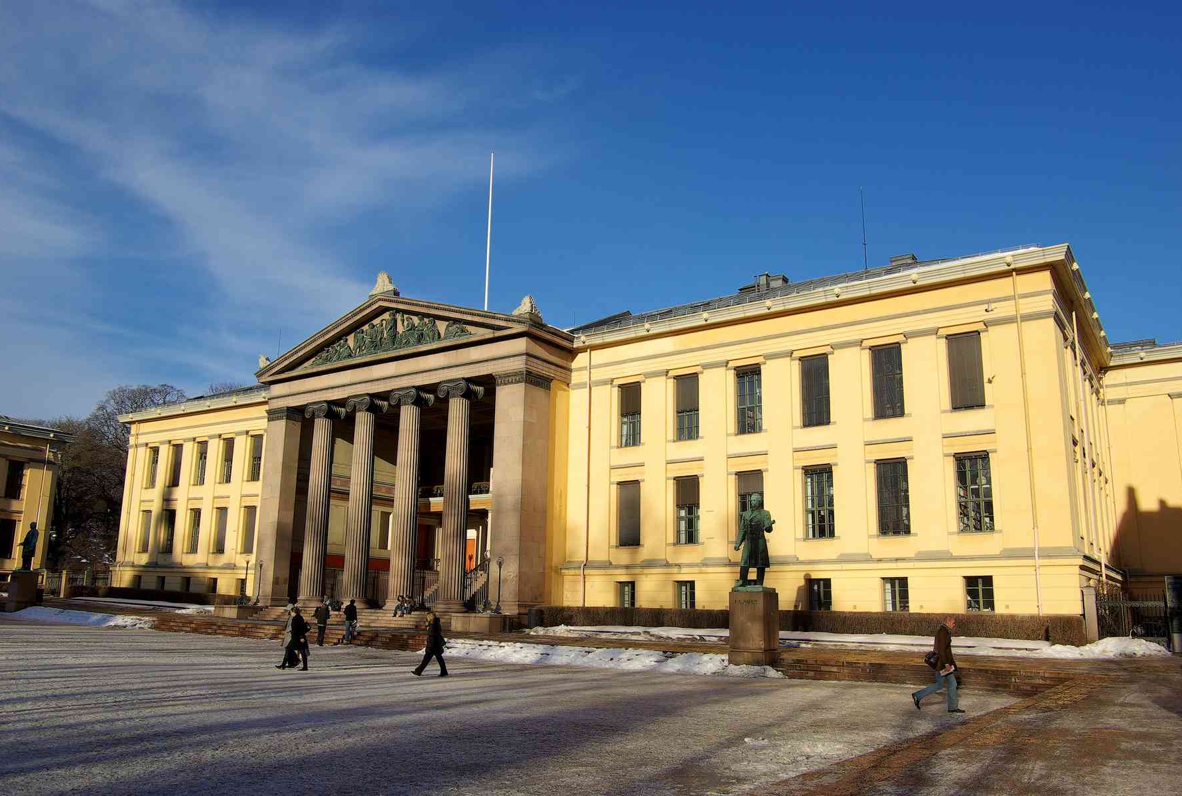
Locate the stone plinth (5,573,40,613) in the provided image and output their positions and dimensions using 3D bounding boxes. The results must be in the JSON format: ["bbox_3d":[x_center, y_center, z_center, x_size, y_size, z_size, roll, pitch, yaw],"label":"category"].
[{"bbox_3d":[-32.035,10.987,52.247,1.240,2.160,1.200,-8,-16,33],"label":"stone plinth"}]

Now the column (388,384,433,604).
[{"bbox_3d":[-9.419,5.081,46.990,1.950,11.200,1.650,-8,-15,34],"label":"column"}]

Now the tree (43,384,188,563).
[{"bbox_3d":[-44.448,8.423,86.934,13.000,20.000,13.000,-8,-15,34],"label":"tree"}]

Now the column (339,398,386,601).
[{"bbox_3d":[-12.136,5.438,48.862,1.950,11.200,1.650,-8,-15,34],"label":"column"}]

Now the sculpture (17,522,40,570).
[{"bbox_3d":[-33.599,8.795,55.286,1.000,2.850,1.150,-8,-15,34],"label":"sculpture"}]

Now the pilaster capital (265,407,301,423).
[{"bbox_3d":[-17.874,1.065,53.883,2.100,0.800,1.250,-8,-15,34],"label":"pilaster capital"}]

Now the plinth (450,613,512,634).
[{"bbox_3d":[-4.505,9.278,38.186,2.100,0.710,1.450,-8,-16,33],"label":"plinth"}]

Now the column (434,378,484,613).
[{"bbox_3d":[-6.266,4.496,42.971,1.760,10.650,1.600,-8,-16,33],"label":"column"}]

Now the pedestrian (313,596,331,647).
[{"bbox_3d":[-9.635,8.071,33.383,0.550,1.770,0.500,-8,-16,33],"label":"pedestrian"}]

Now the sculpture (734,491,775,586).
[{"bbox_3d":[4.898,4.294,27.893,1.080,2.820,0.920,-8,-15,34],"label":"sculpture"}]

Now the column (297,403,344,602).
[{"bbox_3d":[-14.998,5.813,50.855,1.950,11.200,1.650,-8,-15,34],"label":"column"}]

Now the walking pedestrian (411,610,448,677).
[{"bbox_3d":[-4.154,6.391,24.104,0.950,1.720,0.550,3,-13,-9],"label":"walking pedestrian"}]

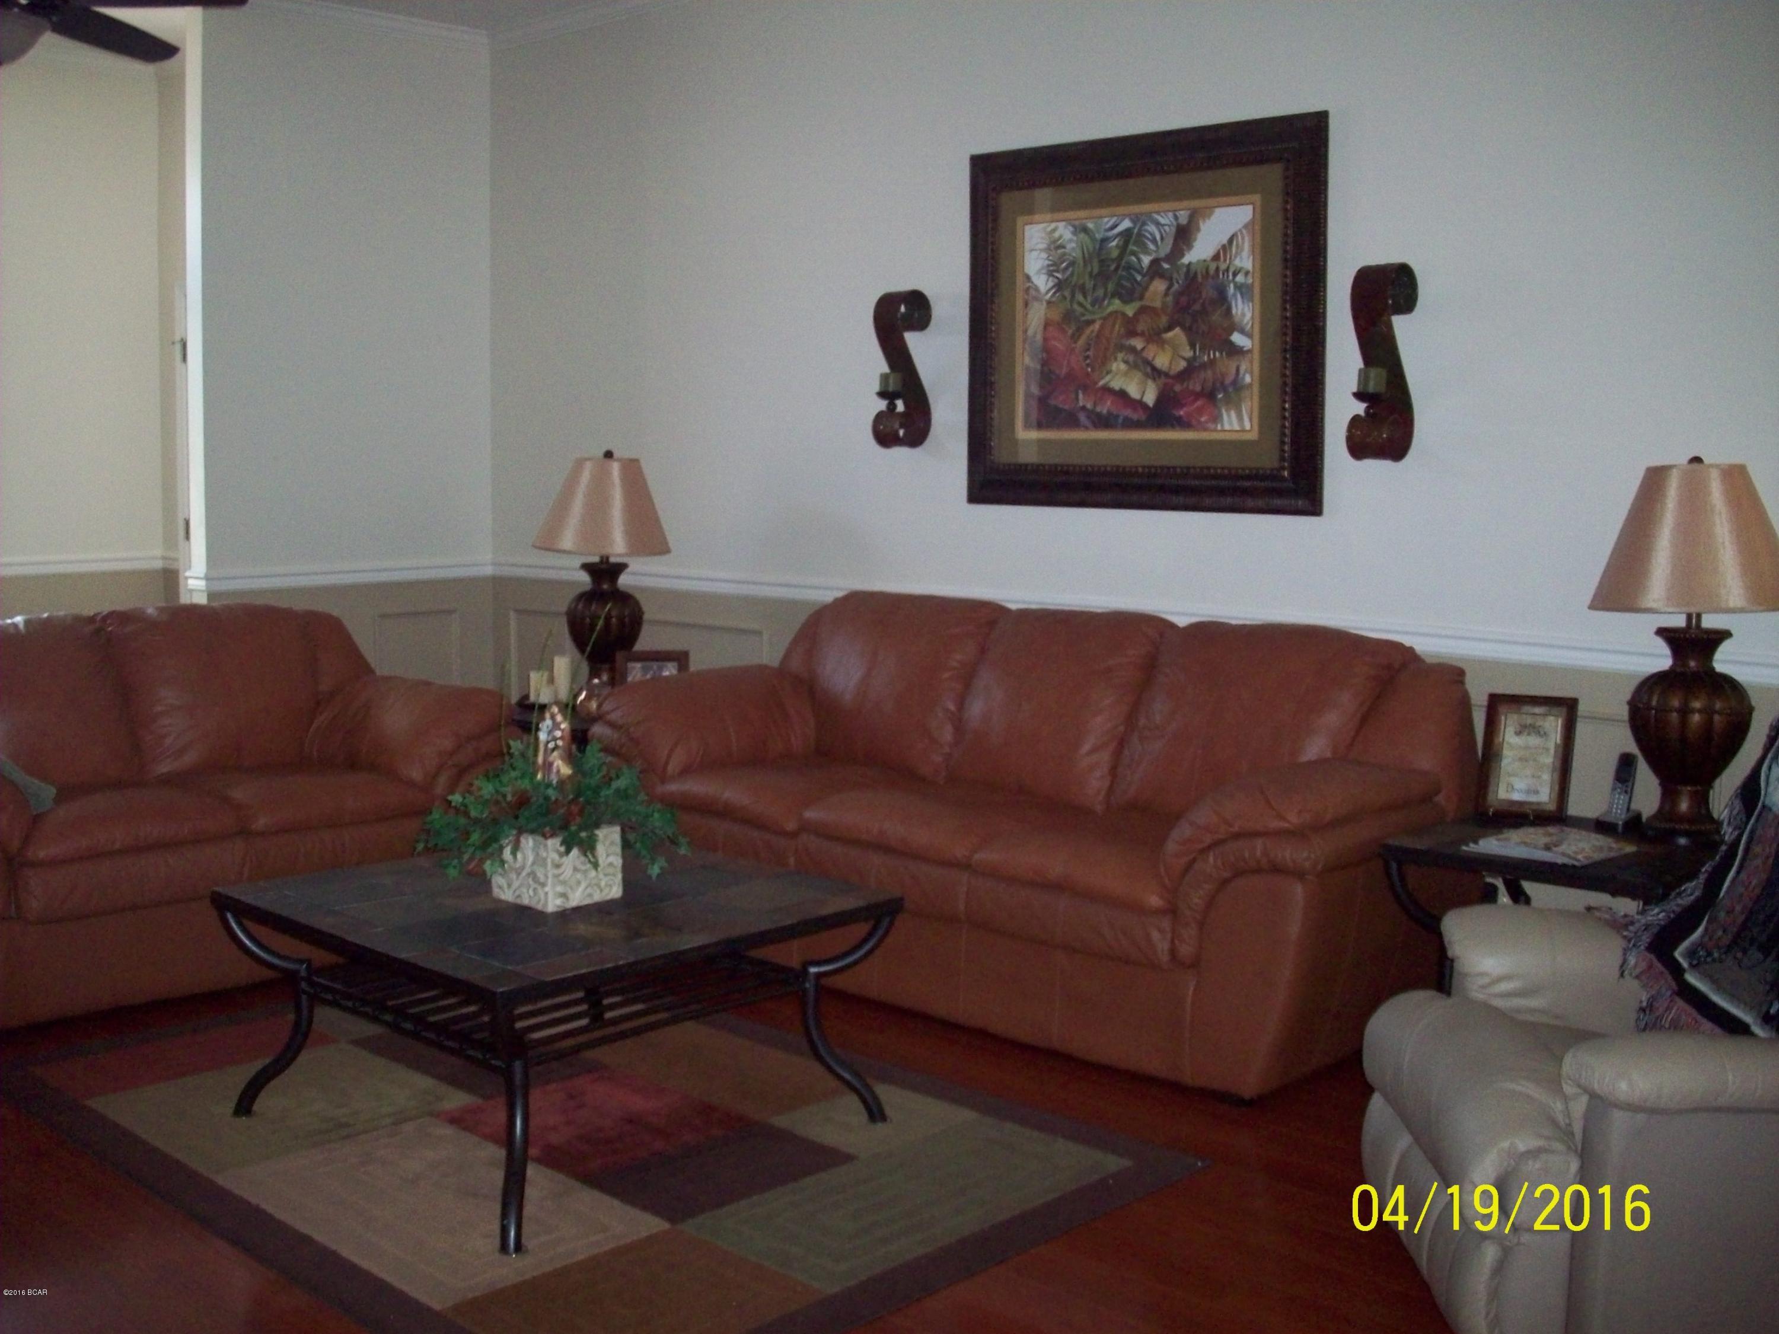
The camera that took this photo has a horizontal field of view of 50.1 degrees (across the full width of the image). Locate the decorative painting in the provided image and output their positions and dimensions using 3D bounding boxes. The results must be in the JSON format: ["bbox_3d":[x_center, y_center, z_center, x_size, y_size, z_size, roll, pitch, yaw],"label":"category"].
[{"bbox_3d":[0.715,-0.985,5.470,1.251,1.060,0.050,6,8,43],"label":"decorative painting"}]

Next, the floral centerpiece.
[{"bbox_3d":[-0.683,0.310,3.925,0.460,0.340,0.460,6,8,43],"label":"floral centerpiece"}]

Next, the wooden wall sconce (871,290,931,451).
[{"bbox_3d":[0.037,-0.948,6.061,0.124,0.500,0.135,6,8,43],"label":"wooden wall sconce"}]

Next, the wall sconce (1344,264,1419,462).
[{"bbox_3d":[1.266,-0.777,4.894,0.124,0.500,0.135,6,8,43],"label":"wall sconce"}]

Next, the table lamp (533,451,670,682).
[{"bbox_3d":[-0.934,-0.296,6.323,0.440,0.840,0.440,1,6,0],"label":"table lamp"}]

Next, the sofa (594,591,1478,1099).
[{"bbox_3d":[0.309,0.357,5.143,2.374,0.973,1.035,6,8,43],"label":"sofa"}]

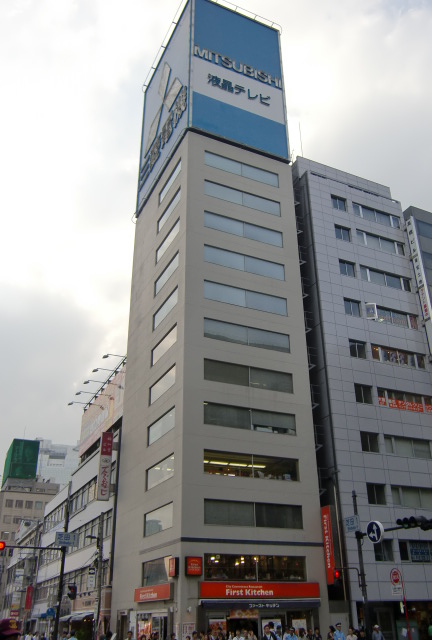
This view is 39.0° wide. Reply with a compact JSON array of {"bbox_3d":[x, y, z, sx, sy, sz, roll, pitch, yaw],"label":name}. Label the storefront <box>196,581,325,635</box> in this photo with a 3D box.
[{"bbox_3d":[2.736,17.336,35.048,7.945,4.143,1.000,12,-29,-22],"label":"storefront"}]

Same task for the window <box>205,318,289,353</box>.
[{"bbox_3d":[2.434,1.242,46.795,7.414,1.573,0.150,11,-29,-22],"label":"window"}]

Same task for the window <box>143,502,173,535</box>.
[{"bbox_3d":[-3.557,12.602,38.309,0.200,1.408,5.082,12,-30,-22],"label":"window"}]

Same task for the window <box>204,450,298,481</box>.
[{"bbox_3d":[2.516,10.139,42.295,7.414,1.597,0.150,11,-29,-22],"label":"window"}]

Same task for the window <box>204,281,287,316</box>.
[{"bbox_3d":[2.222,-1.482,43.878,6.735,1.461,0.200,12,-30,-22],"label":"window"}]

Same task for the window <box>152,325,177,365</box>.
[{"bbox_3d":[-3.761,1.956,44.808,0.150,1.457,5.288,12,-29,-22],"label":"window"}]

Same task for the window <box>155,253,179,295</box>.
[{"bbox_3d":[-4.092,-3.795,51.235,0.150,1.473,5.593,11,-29,-22],"label":"window"}]

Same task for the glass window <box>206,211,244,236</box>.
[{"bbox_3d":[0.645,-7.323,46.897,3.369,1.441,0.150,12,-29,-22],"label":"glass window"}]

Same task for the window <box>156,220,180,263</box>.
[{"bbox_3d":[-4.119,-6.739,52.724,0.150,1.499,5.593,11,-29,-22],"label":"window"}]

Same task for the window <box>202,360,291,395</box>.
[{"bbox_3d":[2.461,4.224,45.287,7.414,1.600,0.150,11,-29,-22],"label":"window"}]

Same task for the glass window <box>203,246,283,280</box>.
[{"bbox_3d":[2.260,-4.257,46.156,6.876,1.430,0.150,12,-29,-22],"label":"glass window"}]

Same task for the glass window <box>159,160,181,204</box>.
[{"bbox_3d":[-3.883,-11.586,51.742,0.150,1.352,5.288,12,-29,-22],"label":"glass window"}]

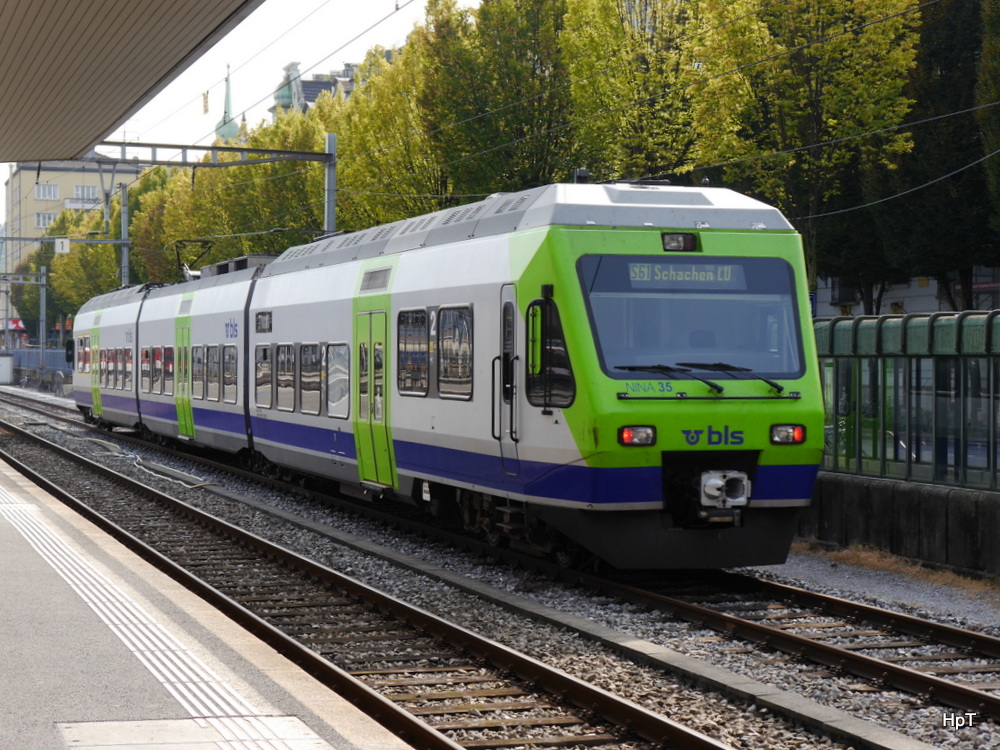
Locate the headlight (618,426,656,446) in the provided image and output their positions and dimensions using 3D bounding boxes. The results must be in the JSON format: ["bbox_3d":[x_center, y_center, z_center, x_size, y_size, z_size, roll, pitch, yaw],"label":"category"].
[{"bbox_3d":[1.322,0.592,19.069,0.395,0.197,0.120,0,1,-18],"label":"headlight"}]

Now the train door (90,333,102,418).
[{"bbox_3d":[-11.675,0.025,57.032,0.120,2.300,1.600,0,1,-18],"label":"train door"}]

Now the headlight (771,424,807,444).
[{"bbox_3d":[2.789,0.583,19.151,0.365,0.200,0.120,0,1,-18],"label":"headlight"}]

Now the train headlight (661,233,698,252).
[{"bbox_3d":[1.824,-1.353,20.103,0.385,0.195,0.130,0,1,-18],"label":"train headlight"}]

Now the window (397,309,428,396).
[{"bbox_3d":[-1.032,-0.277,23.894,0.080,1.090,1.419,0,1,-18],"label":"window"}]

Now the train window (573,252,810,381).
[{"bbox_3d":[1.917,-0.562,19.316,2.260,1.280,0.180,0,-18,-18],"label":"train window"}]

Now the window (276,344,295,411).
[{"bbox_3d":[-3.430,0.052,31.757,0.070,1.070,1.370,0,1,-18],"label":"window"}]

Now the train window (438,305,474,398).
[{"bbox_3d":[-0.476,-0.256,22.188,0.080,1.090,1.325,0,1,-18],"label":"train window"}]

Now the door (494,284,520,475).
[{"bbox_3d":[0.123,0.059,20.895,0.120,2.040,0.600,0,1,-18],"label":"door"}]

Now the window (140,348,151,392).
[{"bbox_3d":[-8.189,-0.097,45.594,0.080,1.080,1.419,0,0,-18],"label":"window"}]

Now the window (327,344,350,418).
[{"bbox_3d":[-2.298,0.083,28.297,0.070,1.070,1.340,0,1,-18],"label":"window"}]

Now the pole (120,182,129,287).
[{"bbox_3d":[-16.755,-3.472,87.904,0.270,10.100,0.270,0,1,-18],"label":"pole"}]

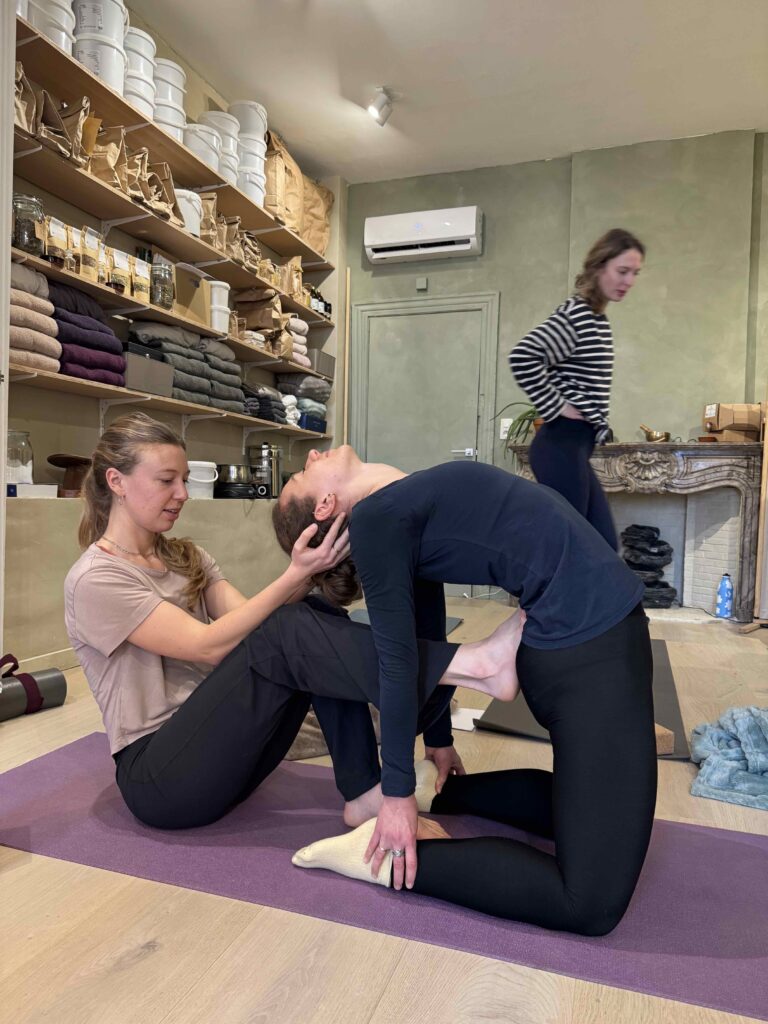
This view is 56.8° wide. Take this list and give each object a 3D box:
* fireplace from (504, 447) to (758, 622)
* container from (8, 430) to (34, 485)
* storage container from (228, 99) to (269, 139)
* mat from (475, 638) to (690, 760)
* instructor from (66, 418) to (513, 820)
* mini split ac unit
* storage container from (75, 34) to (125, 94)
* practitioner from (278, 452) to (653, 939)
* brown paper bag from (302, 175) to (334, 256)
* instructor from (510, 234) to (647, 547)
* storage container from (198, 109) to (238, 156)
[{"bbox_3d":[1.636,0.114,4.556,1.640,1.090,0.330,2,1,20],"label":"fireplace"},{"bbox_3d":[-1.410,-0.206,2.680,0.140,0.195,0.140,2,1,20],"label":"container"},{"bbox_3d":[-0.800,-2.280,4.205,0.217,0.200,0.217,2,1,0],"label":"storage container"},{"bbox_3d":[0.860,0.656,2.926,0.620,0.018,1.850,2,1,20],"label":"mat"},{"bbox_3d":[-0.234,0.222,1.542,1.080,0.860,0.460,2,1,20],"label":"instructor"},{"bbox_3d":[0.278,-1.974,5.074,0.830,0.285,0.200,2,1,20],"label":"mini split ac unit"},{"bbox_3d":[-1.223,-1.883,3.069,0.207,0.230,0.207,2,1,20],"label":"storage container"},{"bbox_3d":[0.128,0.270,1.385,0.780,0.790,0.430,2,1,20],"label":"practitioner"},{"bbox_3d":[-0.567,-2.020,4.878,0.260,0.470,0.450,2,1,20],"label":"brown paper bag"},{"bbox_3d":[0.664,-0.153,2.481,0.520,1.640,0.450,2,1,20],"label":"instructor"},{"bbox_3d":[-0.908,-2.064,3.927,0.213,0.195,0.213,2,1,0],"label":"storage container"}]

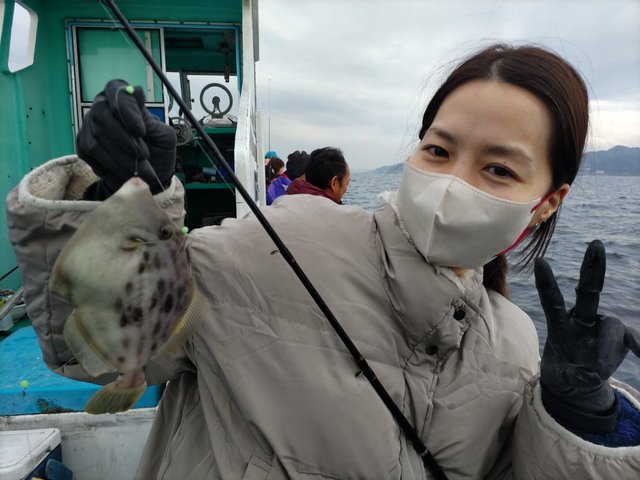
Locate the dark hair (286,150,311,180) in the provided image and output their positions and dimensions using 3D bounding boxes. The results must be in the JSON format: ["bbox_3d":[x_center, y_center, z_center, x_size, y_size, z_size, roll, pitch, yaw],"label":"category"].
[{"bbox_3d":[-0.123,-0.454,2.950,0.170,0.200,0.190,7,11,42],"label":"dark hair"}]

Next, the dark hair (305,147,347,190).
[{"bbox_3d":[0.027,-0.303,2.020,0.195,0.190,0.168,-5,10,-35],"label":"dark hair"}]

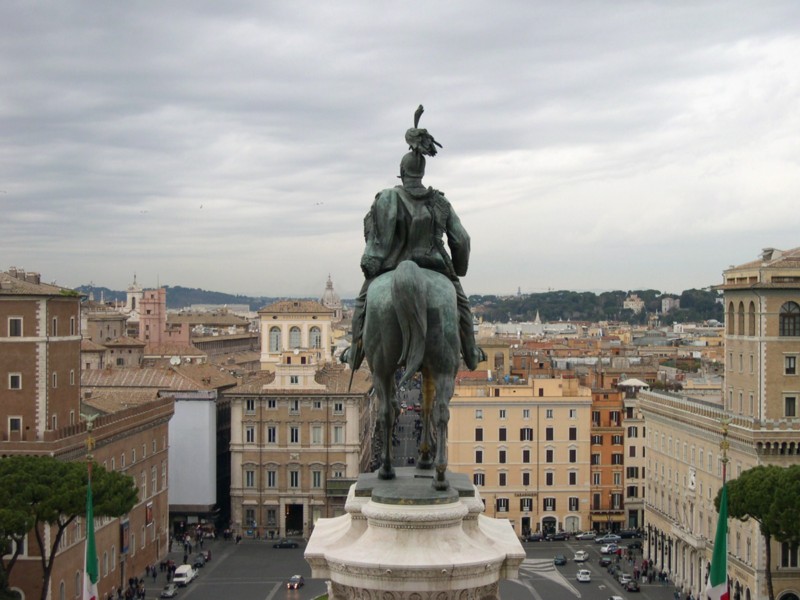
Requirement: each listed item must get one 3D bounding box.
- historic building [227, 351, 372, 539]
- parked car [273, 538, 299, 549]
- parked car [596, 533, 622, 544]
[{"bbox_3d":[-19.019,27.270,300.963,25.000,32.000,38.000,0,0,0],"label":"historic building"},{"bbox_3d":[-20.005,42.636,271.498,4.350,1.400,1.750,0,0,0],"label":"parked car"},{"bbox_3d":[37.372,42.728,276.998,4.350,1.420,1.750,0,0,-16],"label":"parked car"}]

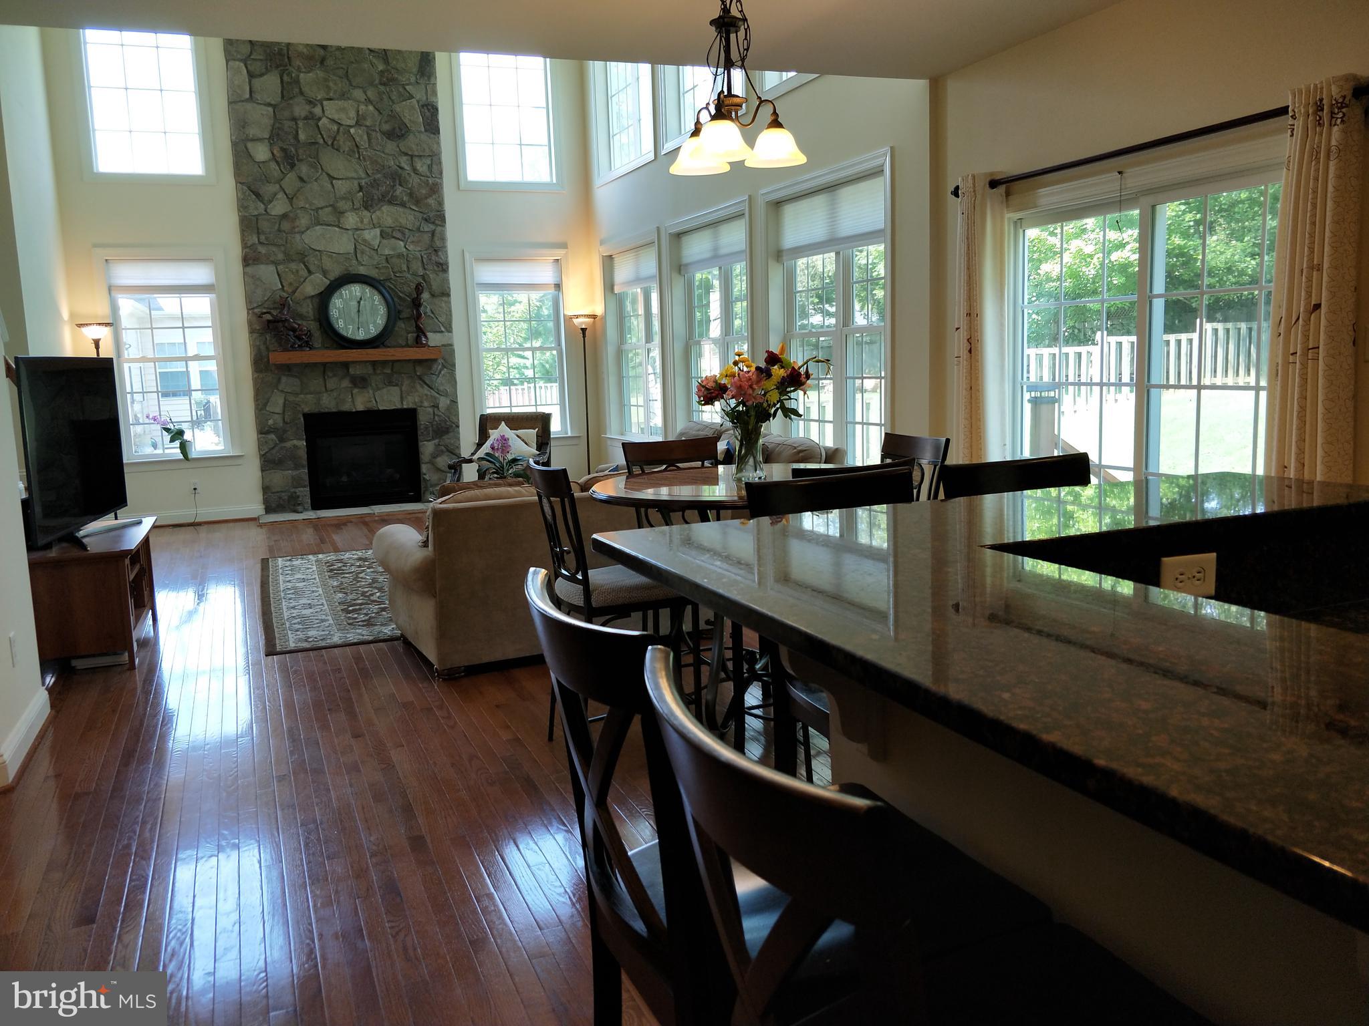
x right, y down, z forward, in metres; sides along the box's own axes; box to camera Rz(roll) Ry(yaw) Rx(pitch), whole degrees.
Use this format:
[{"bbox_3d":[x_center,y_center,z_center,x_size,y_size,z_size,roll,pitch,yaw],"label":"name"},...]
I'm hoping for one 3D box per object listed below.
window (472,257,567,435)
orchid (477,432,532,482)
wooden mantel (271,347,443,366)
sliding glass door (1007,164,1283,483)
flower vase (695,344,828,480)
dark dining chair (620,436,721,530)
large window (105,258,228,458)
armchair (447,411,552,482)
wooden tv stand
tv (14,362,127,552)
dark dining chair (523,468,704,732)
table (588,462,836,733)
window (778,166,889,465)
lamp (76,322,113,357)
[{"bbox_3d":[-1.777,-1.791,10.774,0.935,1.879,0.120,-6,10,-24],"label":"window"},{"bbox_3d":[-1.280,-0.340,7.014,0.380,0.480,0.340,-6,9,-24],"label":"orchid"},{"bbox_3d":[-3.192,-1.533,9.666,1.580,0.108,0.230,-6,9,-24],"label":"wooden mantel"},{"bbox_3d":[2.195,-0.457,4.717,0.140,2.080,1.794,-6,10,-24],"label":"sliding glass door"},{"bbox_3d":[0.279,-0.397,3.863,0.500,0.530,0.420,-1,9,4],"label":"flower vase"},{"bbox_3d":[0.051,0.212,4.271,0.473,1.045,0.532,-6,10,-24],"label":"dark dining chair"},{"bbox_3d":[-4.873,-1.454,9.379,0.900,1.855,0.120,-6,10,-24],"label":"large window"},{"bbox_3d":[-1.577,-0.308,8.268,0.720,0.980,0.780,1,9,21],"label":"armchair"},{"bbox_3d":[-3.043,0.413,5.181,0.513,0.591,1.183,-6,10,-24],"label":"wooden tv stand"},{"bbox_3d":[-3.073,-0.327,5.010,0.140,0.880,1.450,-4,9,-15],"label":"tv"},{"bbox_3d":[-0.258,0.335,3.496,0.550,1.060,0.450,-6,9,-24],"label":"dark dining chair"},{"bbox_3d":[0.253,0.327,3.904,1.180,0.918,1.180,-2,9,0],"label":"table"},{"bbox_3d":[1.025,-1.280,6.886,0.120,1.850,1.472,-6,10,-24],"label":"window"},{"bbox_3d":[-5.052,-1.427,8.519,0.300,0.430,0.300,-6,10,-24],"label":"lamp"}]

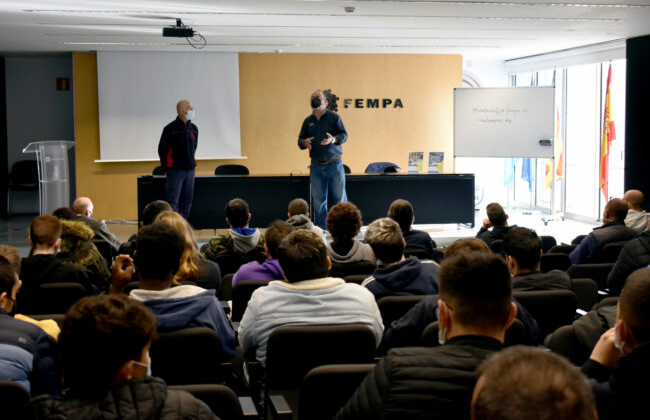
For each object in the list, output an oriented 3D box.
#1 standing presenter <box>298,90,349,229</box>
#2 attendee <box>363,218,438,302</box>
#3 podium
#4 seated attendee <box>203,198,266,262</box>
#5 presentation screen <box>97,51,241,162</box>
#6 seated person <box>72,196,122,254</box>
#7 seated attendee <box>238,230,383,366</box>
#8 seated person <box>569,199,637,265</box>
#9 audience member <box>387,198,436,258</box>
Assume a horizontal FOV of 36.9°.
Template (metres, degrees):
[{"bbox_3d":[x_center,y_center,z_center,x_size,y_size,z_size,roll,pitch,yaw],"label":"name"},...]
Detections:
[{"bbox_3d":[-0.012,-0.579,11.876,0.560,1.740,0.420,1,5,10],"label":"standing presenter"},{"bbox_3d":[0.314,0.644,4.976,0.520,1.250,0.800,-1,5,-8],"label":"attendee"},{"bbox_3d":[-3.594,-0.299,12.650,0.620,1.150,0.480,-3,6,-28],"label":"podium"},{"bbox_3d":[-0.673,0.519,7.471,0.520,1.250,0.800,-1,5,-8],"label":"seated attendee"},{"bbox_3d":[-2.175,-1.450,13.600,2.020,1.540,0.060,-1,5,-8],"label":"presentation screen"},{"bbox_3d":[-1.932,0.500,8.614,0.550,1.250,0.800,1,5,20],"label":"seated person"},{"bbox_3d":[-0.074,0.691,3.973,0.550,1.270,0.800,-1,5,-7],"label":"seated attendee"},{"bbox_3d":[2.207,0.525,7.842,0.550,1.250,0.800,-2,5,-20],"label":"seated person"},{"bbox_3d":[0.580,0.520,7.278,0.520,1.250,0.800,-1,5,-6],"label":"audience member"}]

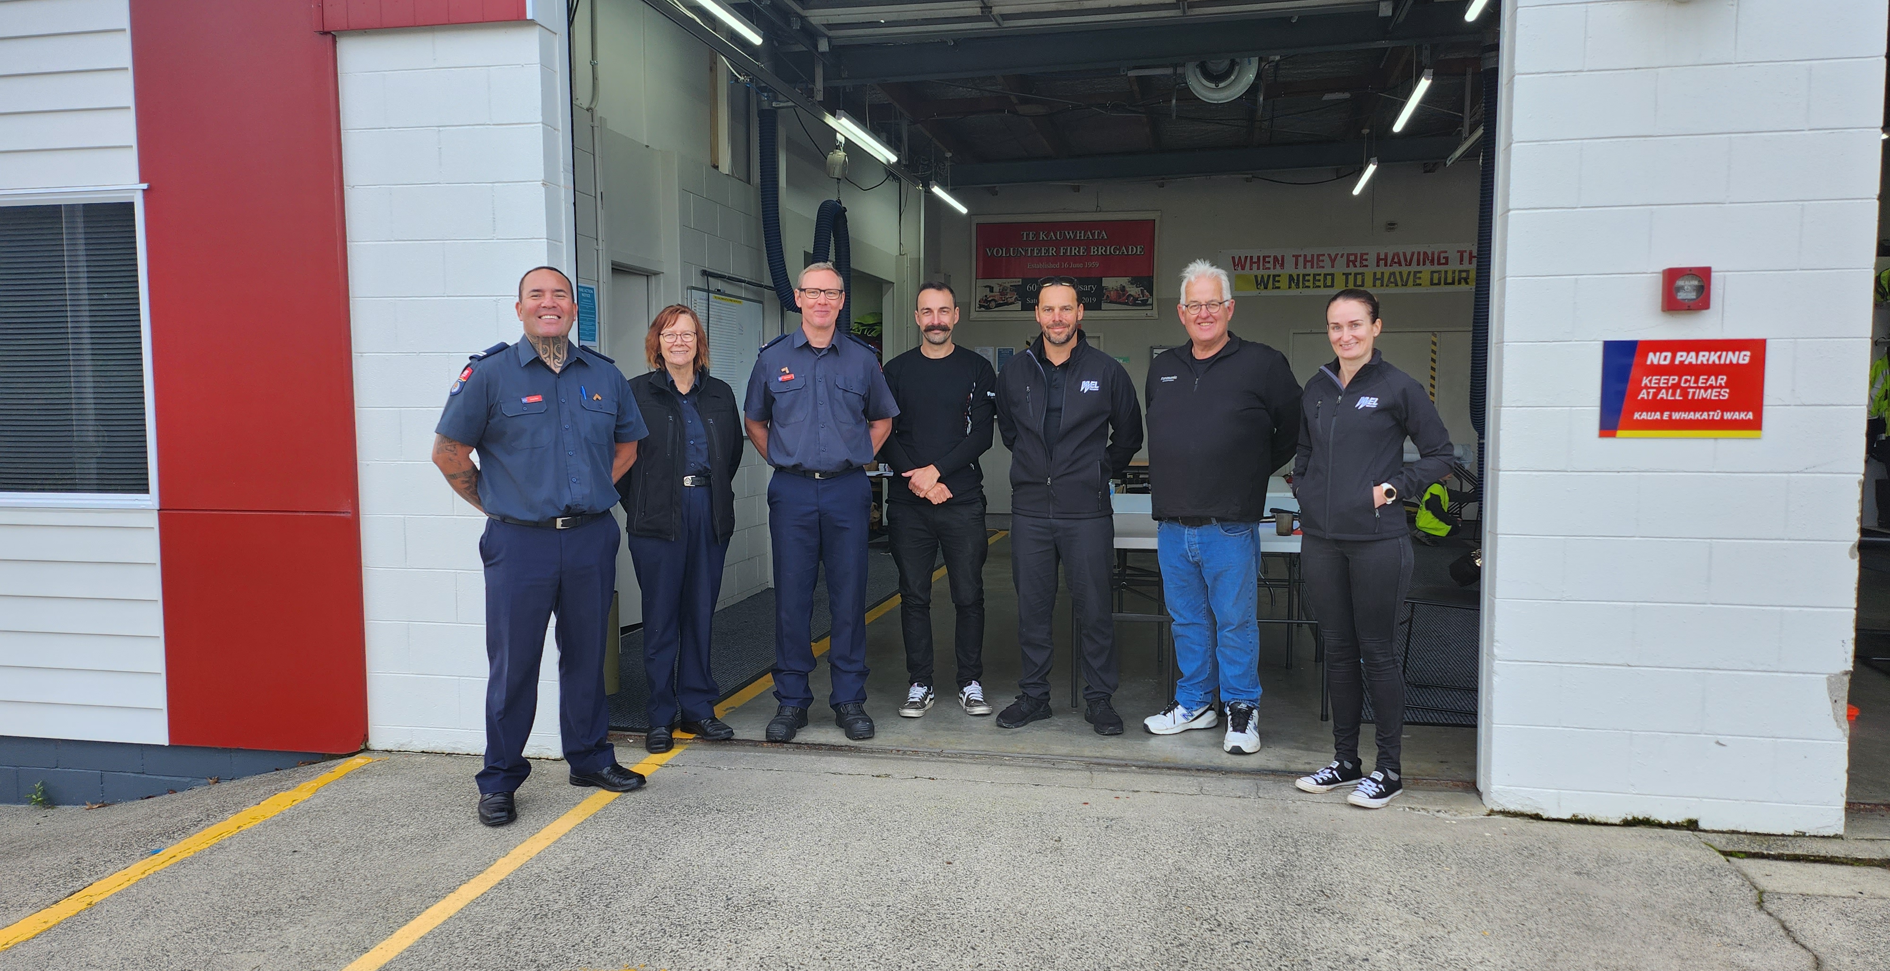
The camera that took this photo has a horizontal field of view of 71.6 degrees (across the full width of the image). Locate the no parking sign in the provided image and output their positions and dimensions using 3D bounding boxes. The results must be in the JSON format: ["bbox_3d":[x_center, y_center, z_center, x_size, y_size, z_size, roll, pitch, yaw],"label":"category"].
[{"bbox_3d":[2.211,-0.287,3.927,0.450,0.295,0.010,1,4,12],"label":"no parking sign"}]

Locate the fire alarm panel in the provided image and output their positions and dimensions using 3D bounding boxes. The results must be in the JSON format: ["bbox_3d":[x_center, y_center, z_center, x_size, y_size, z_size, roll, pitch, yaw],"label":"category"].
[{"bbox_3d":[2.199,-0.580,3.887,0.120,0.125,0.050,1,4,12],"label":"fire alarm panel"}]

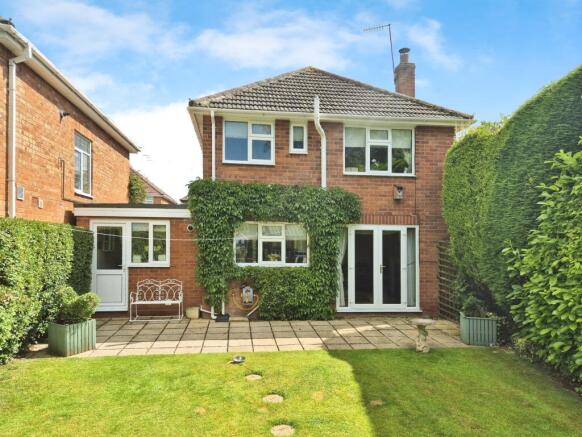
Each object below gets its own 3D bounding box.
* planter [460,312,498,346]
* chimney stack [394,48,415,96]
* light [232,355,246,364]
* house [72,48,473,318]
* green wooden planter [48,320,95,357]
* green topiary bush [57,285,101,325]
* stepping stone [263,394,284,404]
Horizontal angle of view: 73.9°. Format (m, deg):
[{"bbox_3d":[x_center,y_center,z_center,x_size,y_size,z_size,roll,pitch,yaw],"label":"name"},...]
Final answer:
[{"bbox_3d":[3.578,2.110,7.413,0.525,0.505,0.525,0,-1,15],"label":"planter"},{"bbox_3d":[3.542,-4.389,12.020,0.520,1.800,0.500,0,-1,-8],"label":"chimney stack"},{"bbox_3d":[-0.843,2.295,6.333,0.200,0.090,0.200,0,-1,-8],"label":"light"},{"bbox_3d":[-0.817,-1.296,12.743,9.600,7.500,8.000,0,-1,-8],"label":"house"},{"bbox_3d":[-3.835,2.058,6.801,0.525,0.510,0.525,0,-1,30],"label":"green wooden planter"},{"bbox_3d":[-3.743,1.530,6.825,0.660,0.640,0.520,1,-1,-29],"label":"green topiary bush"},{"bbox_3d":[-0.224,2.298,4.945,0.270,0.040,0.270,0,-1,-8],"label":"stepping stone"}]

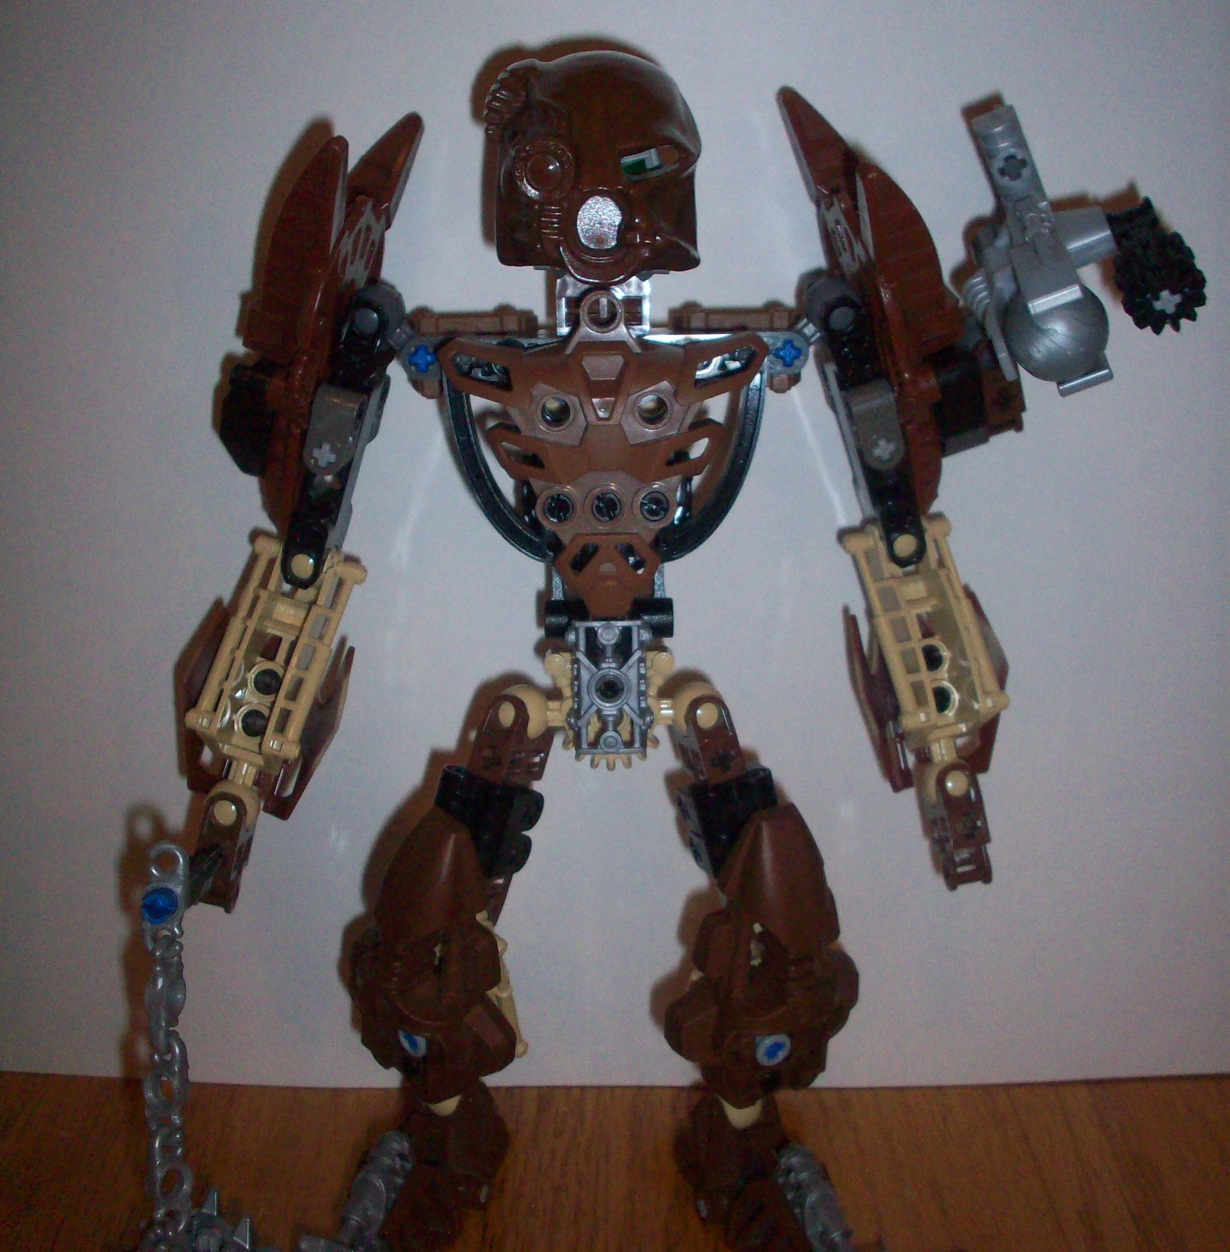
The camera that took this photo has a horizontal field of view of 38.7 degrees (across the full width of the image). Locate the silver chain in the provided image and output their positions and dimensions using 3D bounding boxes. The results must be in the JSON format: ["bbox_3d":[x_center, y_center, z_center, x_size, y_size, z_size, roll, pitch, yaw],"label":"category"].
[{"bbox_3d":[-0.084,0.077,0.328,0.009,0.077,0.009,0,6,0],"label":"silver chain"}]

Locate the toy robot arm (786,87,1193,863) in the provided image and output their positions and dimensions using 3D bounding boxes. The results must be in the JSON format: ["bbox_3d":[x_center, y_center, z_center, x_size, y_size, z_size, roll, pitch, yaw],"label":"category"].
[{"bbox_3d":[0.059,-0.023,0.304,0.071,0.143,0.044,-2,22,-6],"label":"toy robot arm"}]

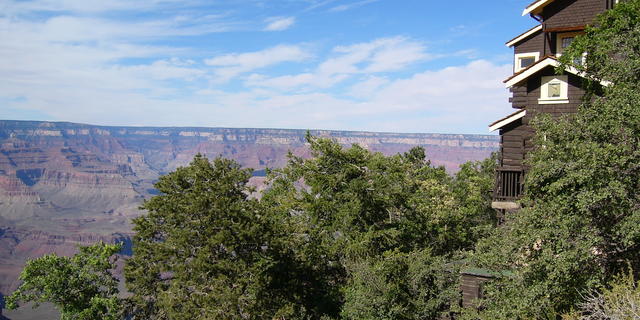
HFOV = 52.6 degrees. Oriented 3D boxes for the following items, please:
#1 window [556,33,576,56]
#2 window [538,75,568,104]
[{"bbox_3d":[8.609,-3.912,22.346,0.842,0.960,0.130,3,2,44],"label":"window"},{"bbox_3d":[7.520,-2.257,20.746,1.003,0.935,0.130,3,2,44],"label":"window"}]

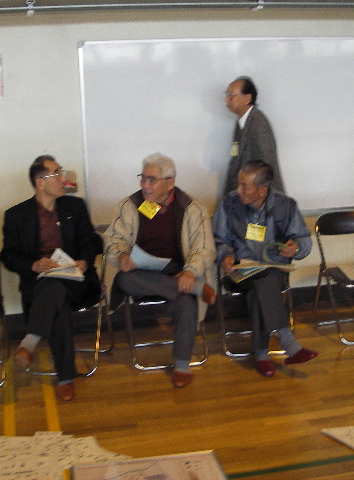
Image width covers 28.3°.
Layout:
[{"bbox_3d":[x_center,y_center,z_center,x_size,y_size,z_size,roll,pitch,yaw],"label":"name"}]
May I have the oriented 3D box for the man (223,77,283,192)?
[{"bbox_3d":[0.501,-0.225,4.624,0.460,1.690,0.500,-6,12,-16],"label":"man"}]

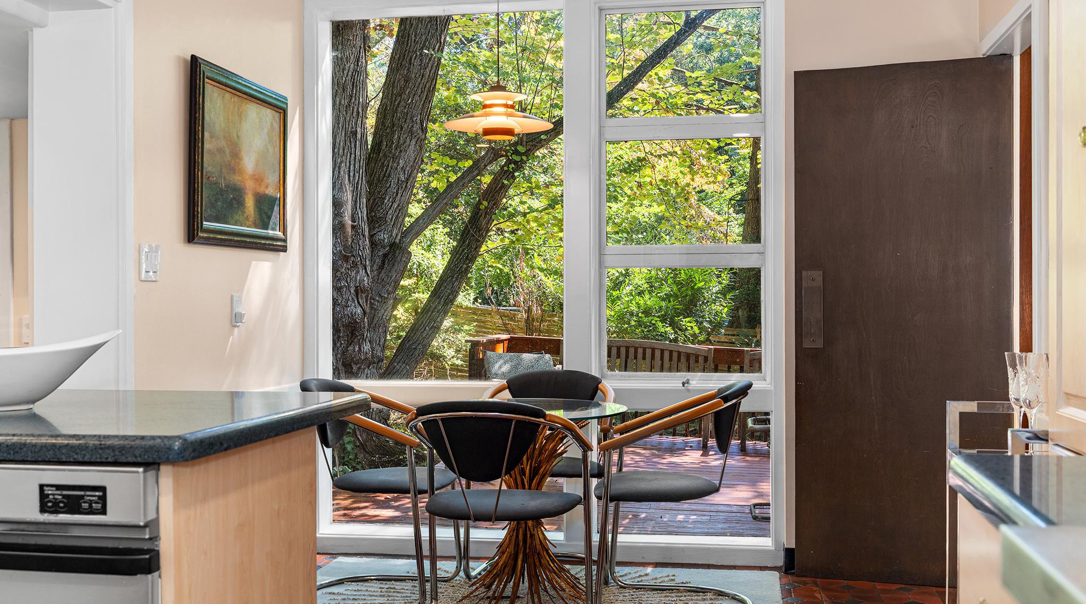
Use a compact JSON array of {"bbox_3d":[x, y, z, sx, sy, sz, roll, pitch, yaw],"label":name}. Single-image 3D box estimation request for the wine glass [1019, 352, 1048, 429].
[{"bbox_3d":[0.989,0.206,2.315,0.062,0.209,0.062,0,0,10],"label":"wine glass"}]

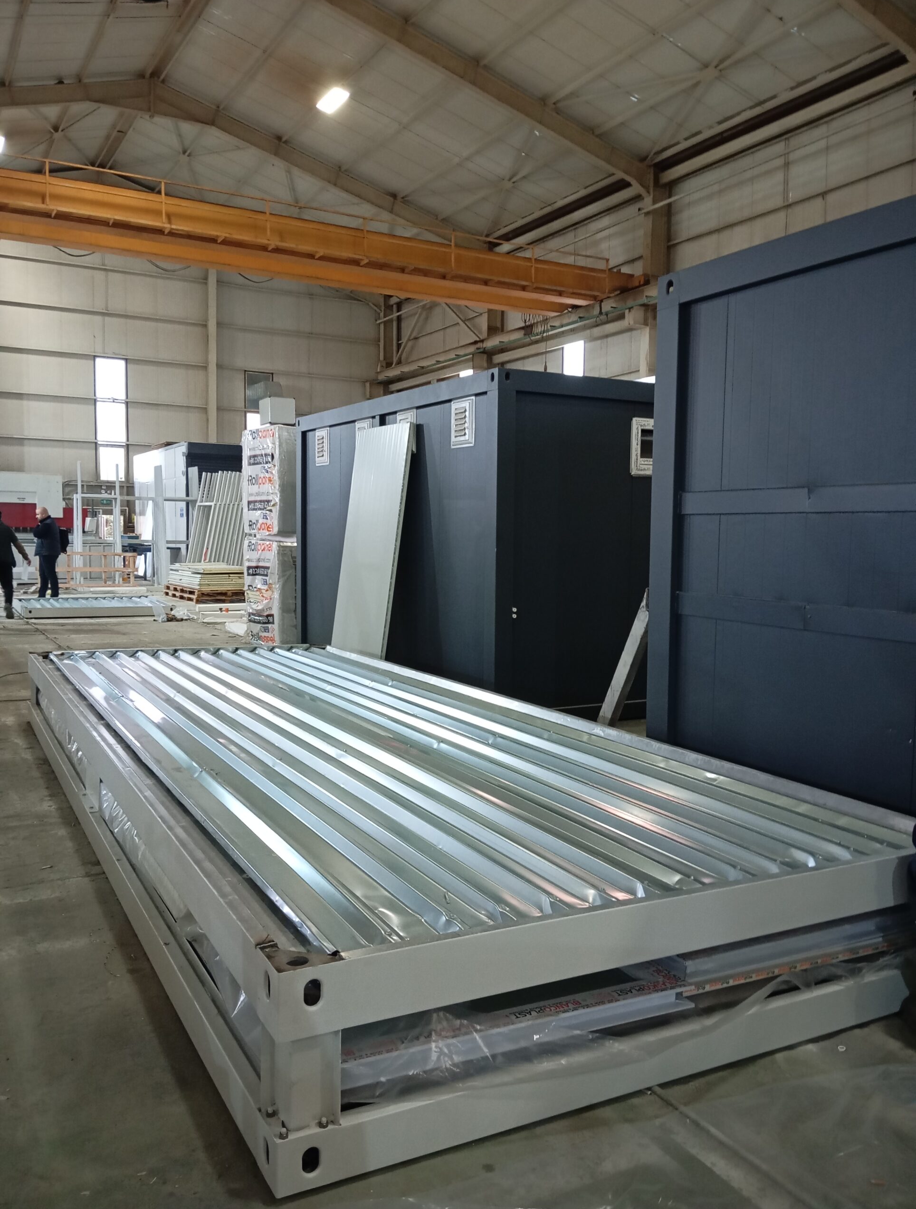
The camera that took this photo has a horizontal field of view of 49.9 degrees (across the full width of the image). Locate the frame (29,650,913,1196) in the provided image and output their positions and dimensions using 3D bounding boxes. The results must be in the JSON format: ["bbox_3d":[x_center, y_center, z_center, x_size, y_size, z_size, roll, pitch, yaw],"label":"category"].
[{"bbox_3d":[-0.760,0.838,5.411,2.410,0.534,6.031,-1,5,-28],"label":"frame"}]

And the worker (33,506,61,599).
[{"bbox_3d":[-7.413,-0.834,17.769,0.450,1.760,0.520,0,4,-18],"label":"worker"}]

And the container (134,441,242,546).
[{"bbox_3d":[-7.183,-2.837,27.601,2.400,2.800,6.000,-1,5,-30],"label":"container"}]

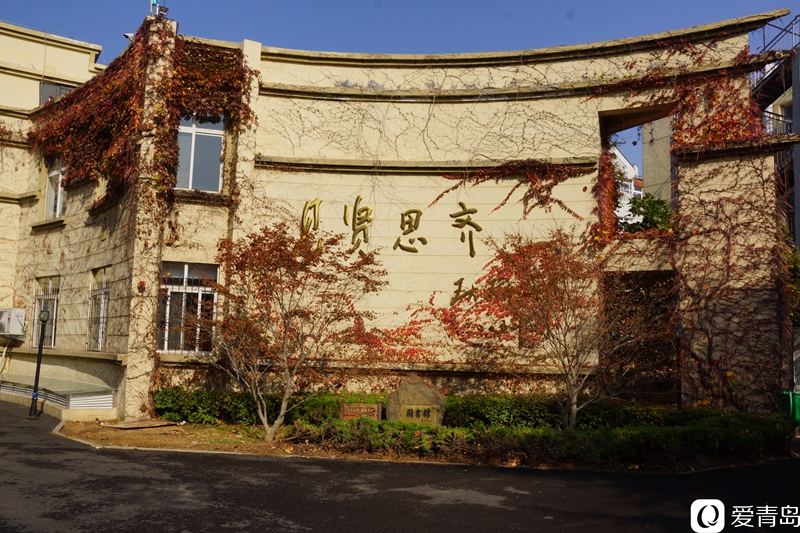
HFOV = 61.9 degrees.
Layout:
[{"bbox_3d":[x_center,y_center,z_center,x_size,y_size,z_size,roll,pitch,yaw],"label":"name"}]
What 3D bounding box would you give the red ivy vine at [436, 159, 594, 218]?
[{"bbox_3d":[2.318,-1.592,13.658,3.193,1.275,0.300,0,-7,13],"label":"red ivy vine"}]

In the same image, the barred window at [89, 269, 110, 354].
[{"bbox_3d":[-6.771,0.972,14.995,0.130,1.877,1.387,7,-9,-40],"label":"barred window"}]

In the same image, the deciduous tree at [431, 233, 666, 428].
[{"bbox_3d":[2.477,1.129,10.965,4.020,3.556,3.162,1,-7,0],"label":"deciduous tree"}]

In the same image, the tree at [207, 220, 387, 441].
[{"bbox_3d":[-1.694,1.019,10.916,2.945,3.593,2.550,1,-7,0],"label":"tree"}]

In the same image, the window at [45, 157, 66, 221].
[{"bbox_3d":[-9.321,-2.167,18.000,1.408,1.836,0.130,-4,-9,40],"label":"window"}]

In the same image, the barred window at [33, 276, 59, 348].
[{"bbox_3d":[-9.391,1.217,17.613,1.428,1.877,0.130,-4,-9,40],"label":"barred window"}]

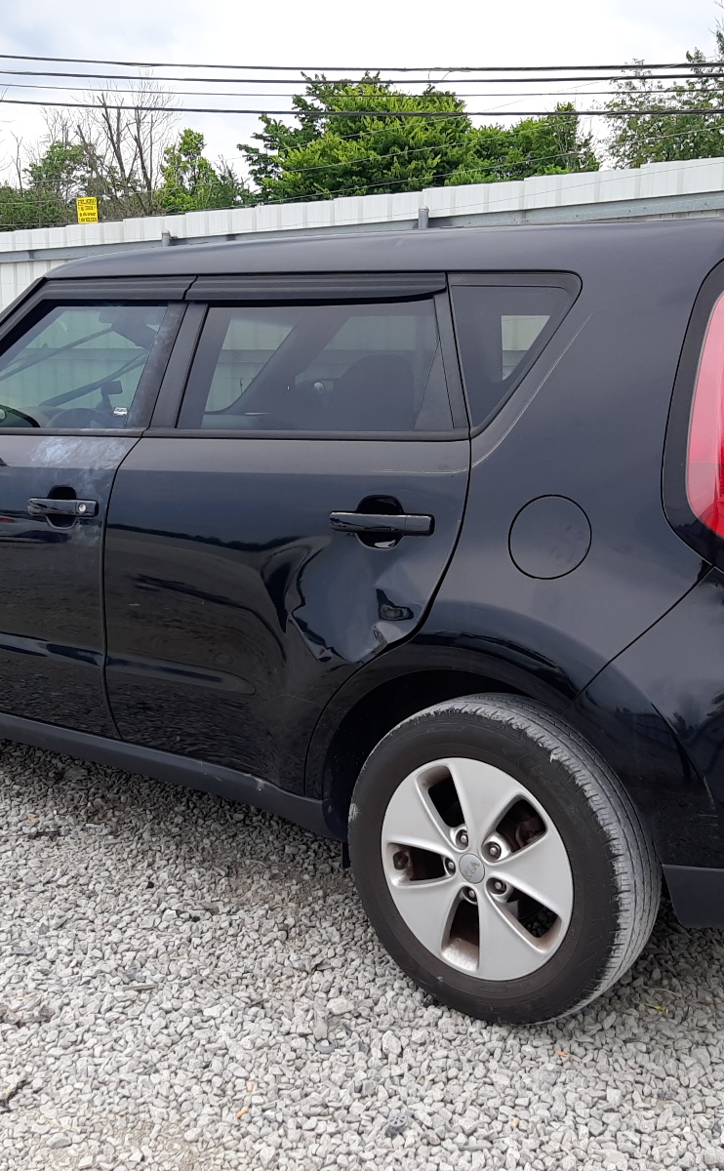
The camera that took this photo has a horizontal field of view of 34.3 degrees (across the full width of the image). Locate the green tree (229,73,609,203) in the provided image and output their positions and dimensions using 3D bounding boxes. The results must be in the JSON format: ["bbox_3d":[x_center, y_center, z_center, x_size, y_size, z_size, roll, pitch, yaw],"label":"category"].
[{"bbox_3d":[1.226,-6.353,23.627,7.200,6.900,5.800,1,10,3],"label":"green tree"}]

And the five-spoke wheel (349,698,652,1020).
[{"bbox_3d":[0.270,0.548,2.384,0.648,0.645,0.210,8,12,37],"label":"five-spoke wheel"}]

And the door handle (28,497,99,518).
[{"bbox_3d":[-0.746,-0.196,2.929,0.255,0.038,0.042,8,12,37],"label":"door handle"}]

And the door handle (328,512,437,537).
[{"bbox_3d":[0.038,-0.122,2.338,0.250,0.038,0.042,8,12,37],"label":"door handle"}]

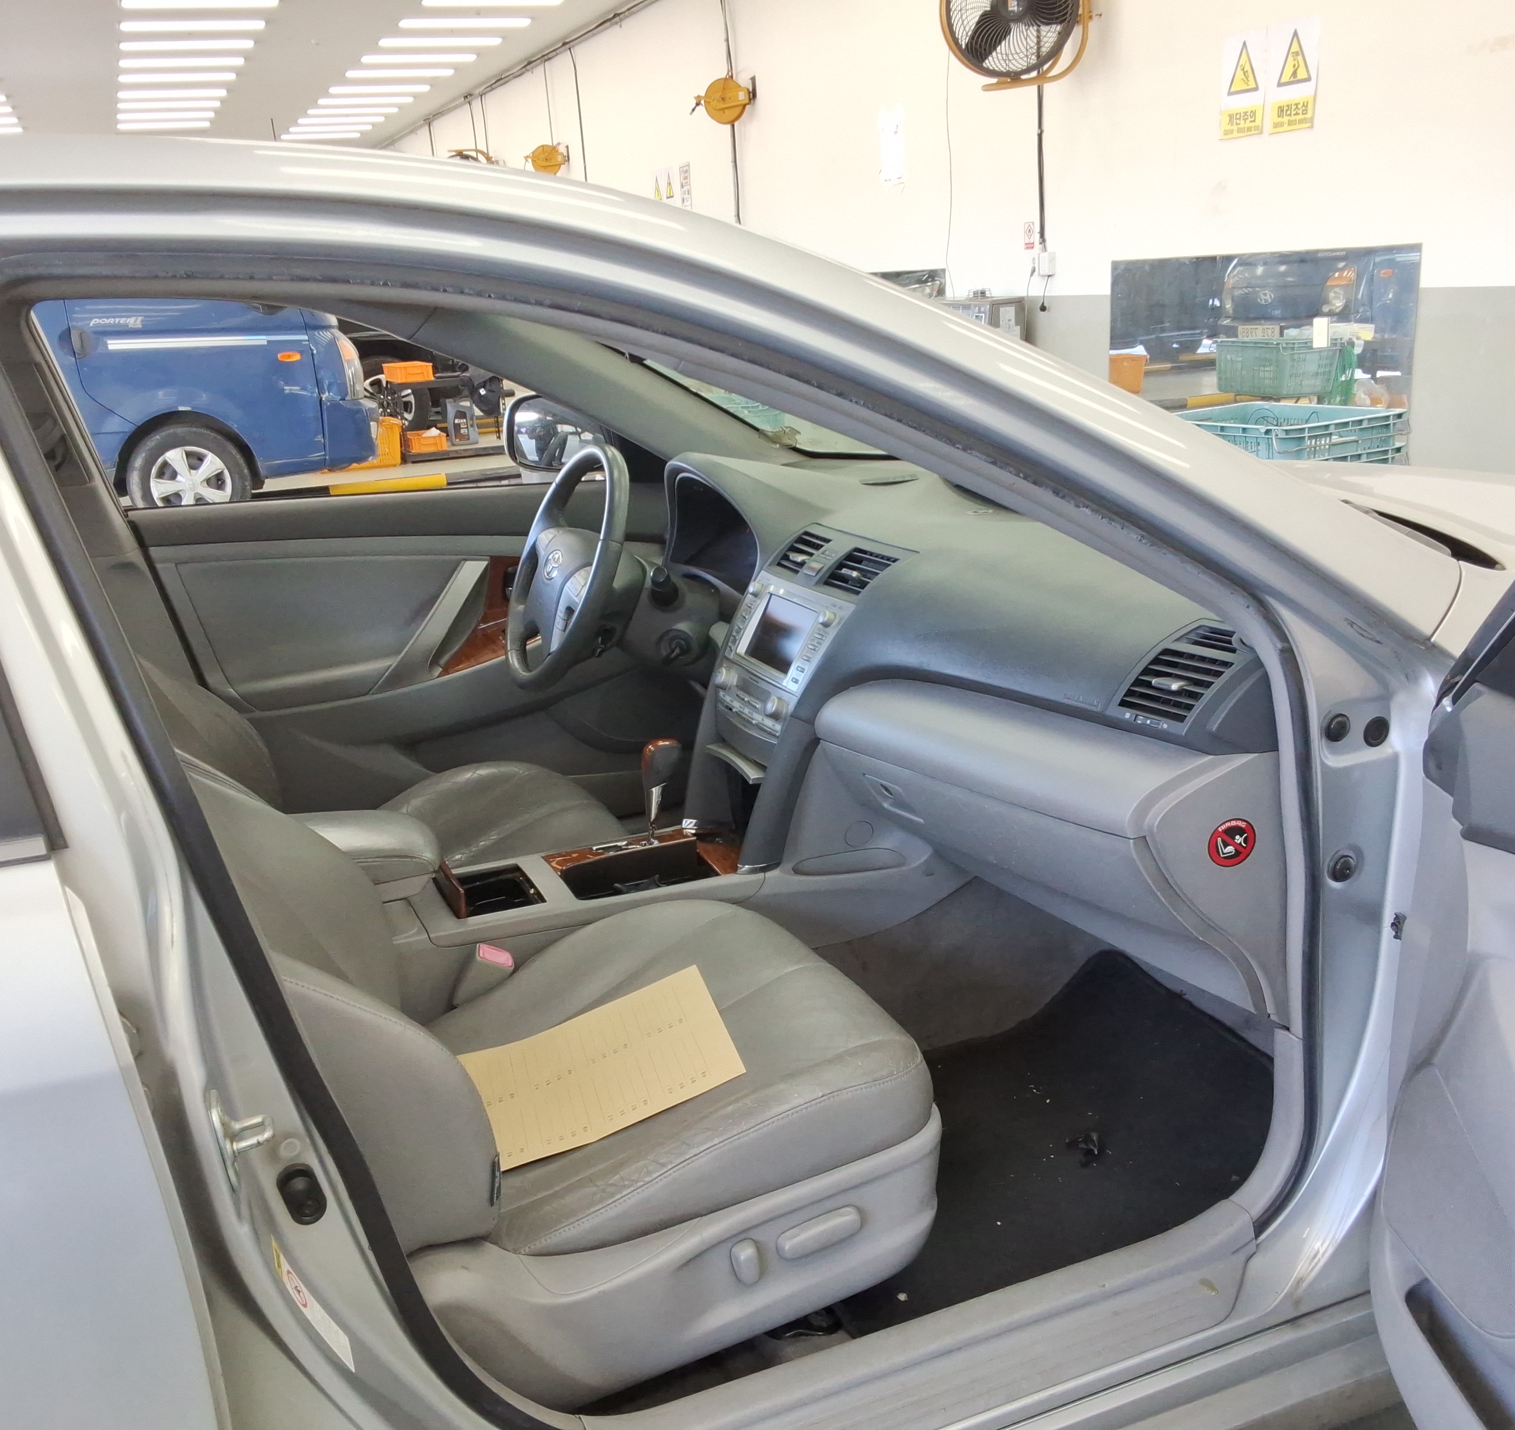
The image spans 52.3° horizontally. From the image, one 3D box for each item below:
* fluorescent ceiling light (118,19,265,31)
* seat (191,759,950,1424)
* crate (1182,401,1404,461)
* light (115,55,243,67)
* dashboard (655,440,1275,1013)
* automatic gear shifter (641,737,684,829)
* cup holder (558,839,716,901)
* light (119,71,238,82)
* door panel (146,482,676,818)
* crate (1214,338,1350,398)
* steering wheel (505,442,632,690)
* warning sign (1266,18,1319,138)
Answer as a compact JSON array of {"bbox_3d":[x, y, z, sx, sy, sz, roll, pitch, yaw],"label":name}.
[{"bbox_3d":[-4.931,-6.033,13.495,1.220,0.080,0.170,-10,18,-20],"label":"fluorescent ceiling light"},{"bbox_3d":[-0.323,0.186,1.547,0.950,0.880,0.540,-10,18,-20],"label":"seat"},{"bbox_3d":[1.681,-0.846,5.081,0.530,0.290,0.600,-13,19,-28],"label":"crate"},{"bbox_3d":[-5.808,-6.594,15.578,1.220,0.080,0.170,-10,18,-20],"label":"light"},{"bbox_3d":[0.252,-0.076,2.130,0.600,0.550,1.450,-10,18,-20],"label":"dashboard"},{"bbox_3d":[-0.138,0.097,2.169,0.050,0.130,0.045,-10,18,-20],"label":"automatic gear shifter"},{"bbox_3d":[-0.165,0.226,2.015,0.190,0.075,0.130,-10,18,-20],"label":"cup holder"},{"bbox_3d":[-6.254,-6.880,16.641,1.220,0.080,0.170,-10,18,-20],"label":"light"},{"bbox_3d":[-0.510,-0.089,2.700,1.020,0.630,0.140,-10,18,-20],"label":"door panel"},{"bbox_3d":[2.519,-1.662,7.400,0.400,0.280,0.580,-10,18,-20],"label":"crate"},{"bbox_3d":[-0.269,-0.217,2.293,0.130,0.380,0.380,17,7,-26],"label":"steering wheel"},{"bbox_3d":[2.334,-2.780,6.720,0.010,0.450,0.295,-10,18,-20],"label":"warning sign"}]

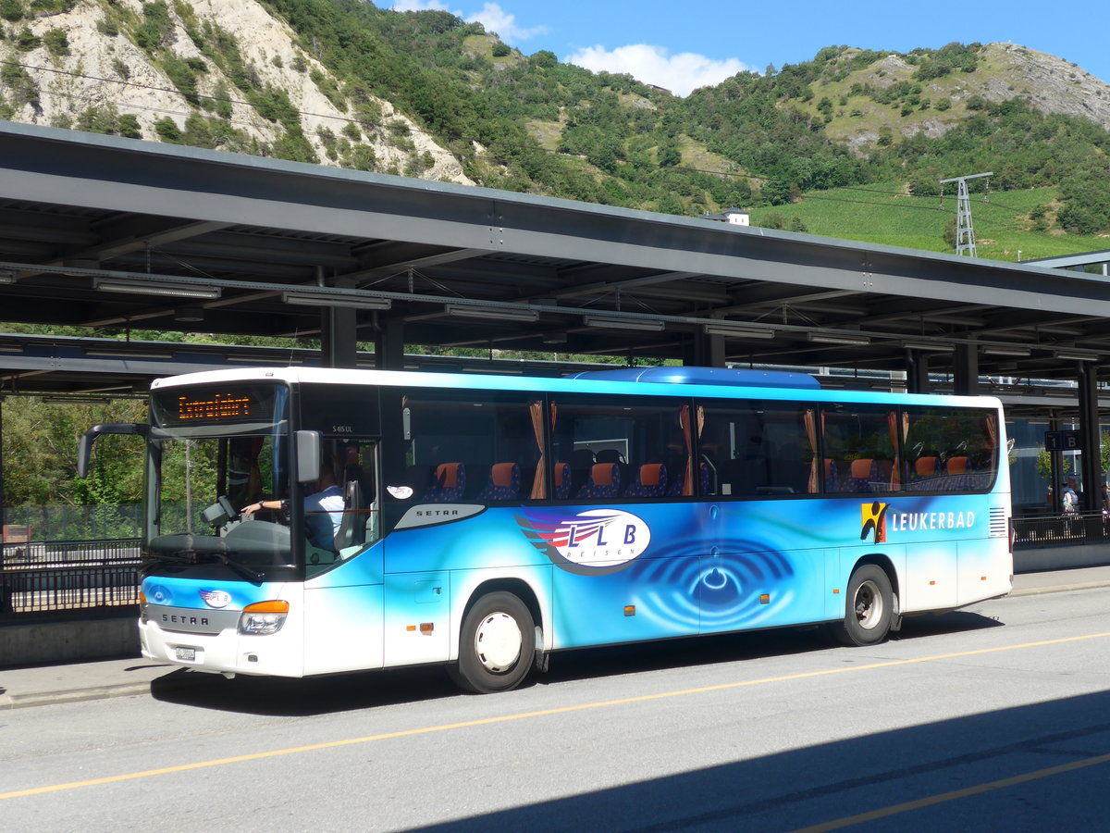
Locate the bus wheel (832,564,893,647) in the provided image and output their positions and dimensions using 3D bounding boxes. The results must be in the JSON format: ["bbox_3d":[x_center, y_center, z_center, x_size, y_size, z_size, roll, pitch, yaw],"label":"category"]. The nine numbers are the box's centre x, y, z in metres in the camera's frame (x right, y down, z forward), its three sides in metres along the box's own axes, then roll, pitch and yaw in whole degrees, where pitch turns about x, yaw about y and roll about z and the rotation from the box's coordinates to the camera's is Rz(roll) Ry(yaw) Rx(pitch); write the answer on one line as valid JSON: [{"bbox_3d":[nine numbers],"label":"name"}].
[{"bbox_3d":[3.747,2.317,21.761,1.020,1.020,0.320,1,-3,-44],"label":"bus wheel"}]

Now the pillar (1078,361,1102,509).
[{"bbox_3d":[13.407,0.950,44.248,0.320,4.250,0.310,1,-2,-44],"label":"pillar"}]

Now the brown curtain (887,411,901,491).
[{"bbox_3d":[4.219,0.432,21.950,0.175,0.986,0.090,1,-2,-44],"label":"brown curtain"}]

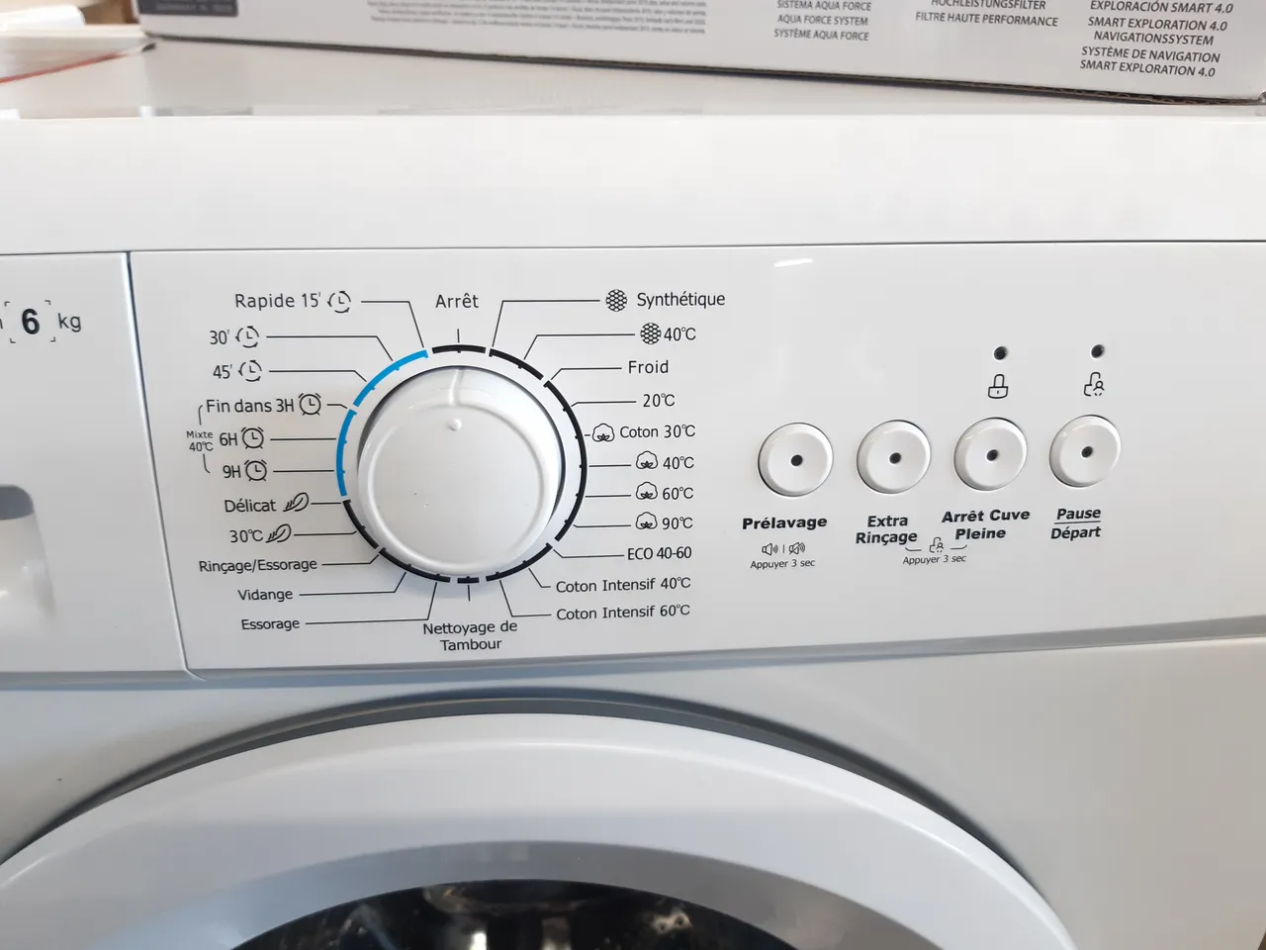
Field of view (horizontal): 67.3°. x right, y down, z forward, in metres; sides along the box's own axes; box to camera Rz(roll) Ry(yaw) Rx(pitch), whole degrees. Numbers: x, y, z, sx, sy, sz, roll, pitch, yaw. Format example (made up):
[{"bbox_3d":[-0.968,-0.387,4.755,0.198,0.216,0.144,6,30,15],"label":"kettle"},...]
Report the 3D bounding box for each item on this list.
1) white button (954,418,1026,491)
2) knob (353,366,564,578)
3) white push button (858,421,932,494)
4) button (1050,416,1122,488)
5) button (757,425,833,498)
[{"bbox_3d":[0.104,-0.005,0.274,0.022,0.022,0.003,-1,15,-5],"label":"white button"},{"bbox_3d":[-0.046,0.001,0.252,0.056,0.056,0.021,-1,15,-5],"label":"knob"},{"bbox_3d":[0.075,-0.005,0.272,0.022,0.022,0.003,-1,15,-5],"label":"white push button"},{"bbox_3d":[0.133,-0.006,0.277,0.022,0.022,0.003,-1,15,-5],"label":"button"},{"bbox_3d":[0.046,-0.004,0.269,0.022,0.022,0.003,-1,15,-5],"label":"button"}]

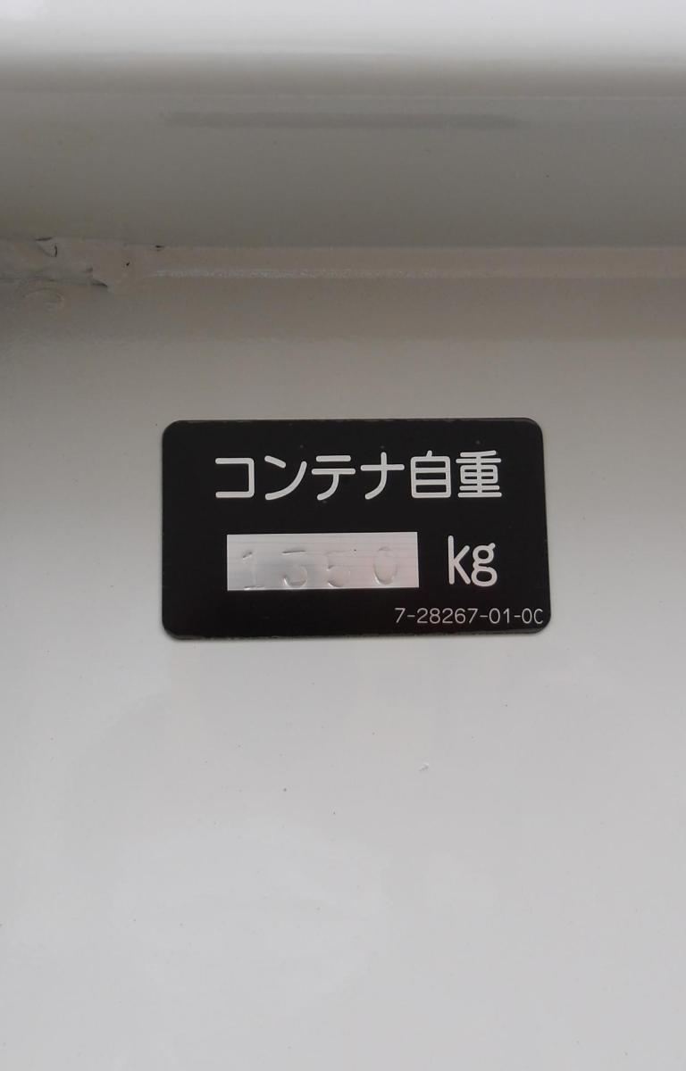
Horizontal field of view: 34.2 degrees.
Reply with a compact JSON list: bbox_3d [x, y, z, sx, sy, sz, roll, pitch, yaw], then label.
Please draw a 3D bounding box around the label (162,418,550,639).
[{"bbox_3d":[0.003,-0.002,0.203,0.070,0.040,0.001,-1,-7,-3],"label":"label"}]

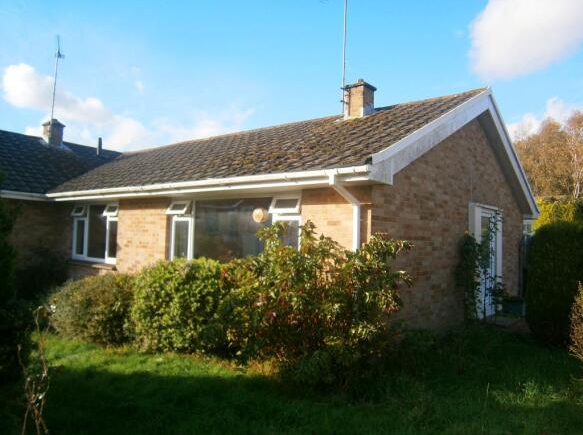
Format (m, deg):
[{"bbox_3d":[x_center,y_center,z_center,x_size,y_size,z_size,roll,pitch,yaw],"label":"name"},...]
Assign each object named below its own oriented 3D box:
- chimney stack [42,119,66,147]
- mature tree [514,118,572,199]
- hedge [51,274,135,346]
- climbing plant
[{"bbox_3d":[-7.359,-2.539,13.566,0.500,0.800,0.500,0,-3,39],"label":"chimney stack"},{"bbox_3d":[18.271,-1.791,31.893,4.400,10.664,4.400,0,-3,39],"label":"mature tree"},{"bbox_3d":[-2.862,1.252,6.387,1.200,0.880,0.900,0,-3,39],"label":"hedge"},{"bbox_3d":[3.491,0.880,8.003,0.450,2.010,1.400,0,-3,39],"label":"climbing plant"}]

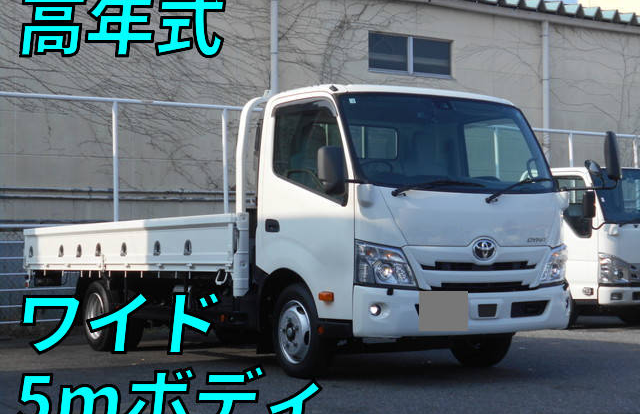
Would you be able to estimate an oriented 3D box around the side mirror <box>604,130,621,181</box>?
[{"bbox_3d":[2.280,-0.394,9.510,0.090,0.375,0.190,-8,-6,31],"label":"side mirror"}]

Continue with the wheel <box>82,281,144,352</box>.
[{"bbox_3d":[-2.087,1.099,12.382,0.420,0.712,0.712,1,-3,-32],"label":"wheel"}]

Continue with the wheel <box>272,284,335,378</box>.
[{"bbox_3d":[-0.117,0.964,9.457,0.205,0.725,0.725,1,-3,-33],"label":"wheel"}]

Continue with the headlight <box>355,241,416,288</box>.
[{"bbox_3d":[0.474,0.403,8.670,0.400,0.340,0.230,1,-3,-33],"label":"headlight"}]

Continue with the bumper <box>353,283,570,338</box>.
[{"bbox_3d":[1.148,0.754,9.053,1.980,0.365,0.300,1,-3,-33],"label":"bumper"}]

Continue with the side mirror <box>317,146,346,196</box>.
[{"bbox_3d":[0.086,-0.255,8.519,0.190,0.345,0.100,0,-5,-15],"label":"side mirror"}]

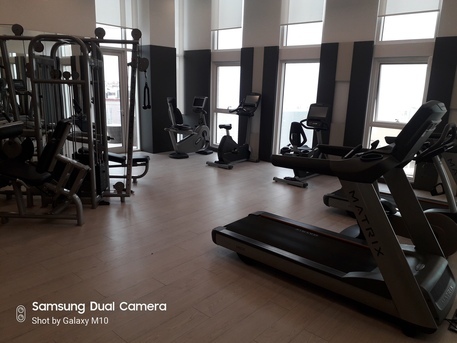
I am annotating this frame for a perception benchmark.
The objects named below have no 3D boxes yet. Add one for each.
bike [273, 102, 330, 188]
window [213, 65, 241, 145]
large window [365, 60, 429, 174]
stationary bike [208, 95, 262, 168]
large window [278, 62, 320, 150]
[{"bbox_3d":[1.482,-0.544,6.563,0.660,1.360,1.380,12,17,37],"label":"bike"},{"bbox_3d":[-0.010,-1.553,8.646,0.930,2.060,0.120,12,17,37],"label":"window"},{"bbox_3d":[2.983,-0.912,6.363,0.930,2.060,0.120,12,17,37],"label":"large window"},{"bbox_3d":[0.171,-0.886,7.508,0.630,1.500,1.230,12,17,37],"label":"stationary bike"},{"bbox_3d":[1.470,-1.236,7.517,0.930,2.060,0.120,12,17,37],"label":"large window"}]

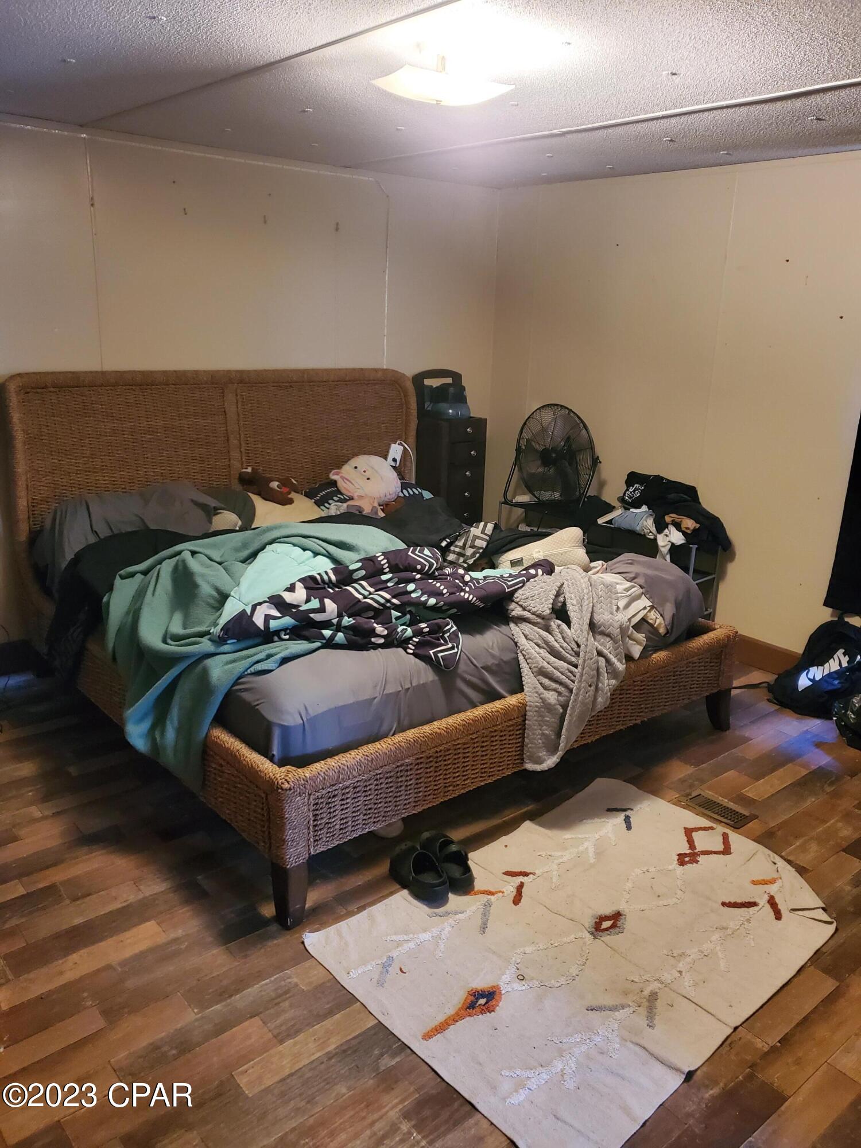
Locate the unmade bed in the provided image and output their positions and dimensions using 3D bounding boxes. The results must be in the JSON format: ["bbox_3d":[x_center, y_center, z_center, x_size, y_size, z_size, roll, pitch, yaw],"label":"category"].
[{"bbox_3d":[-0.266,-0.106,3.573,2.151,1.314,2.245,-11,21,-37],"label":"unmade bed"}]

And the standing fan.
[{"bbox_3d":[0.675,-0.627,4.580,0.560,0.545,0.250,16,21,40],"label":"standing fan"}]

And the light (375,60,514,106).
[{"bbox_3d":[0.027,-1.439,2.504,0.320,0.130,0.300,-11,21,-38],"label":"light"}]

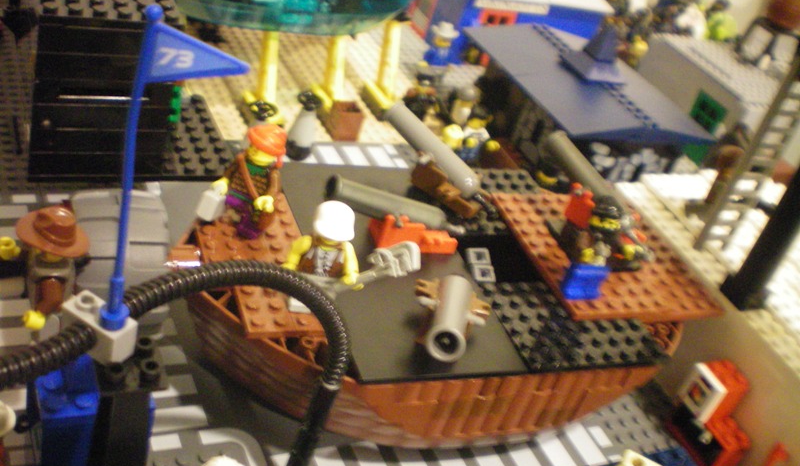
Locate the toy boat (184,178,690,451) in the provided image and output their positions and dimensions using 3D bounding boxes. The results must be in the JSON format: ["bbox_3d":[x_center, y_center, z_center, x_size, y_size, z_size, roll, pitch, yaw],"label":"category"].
[{"bbox_3d":[0.006,0.028,0.366,0.210,0.061,0.134,0,37,-25],"label":"toy boat"}]

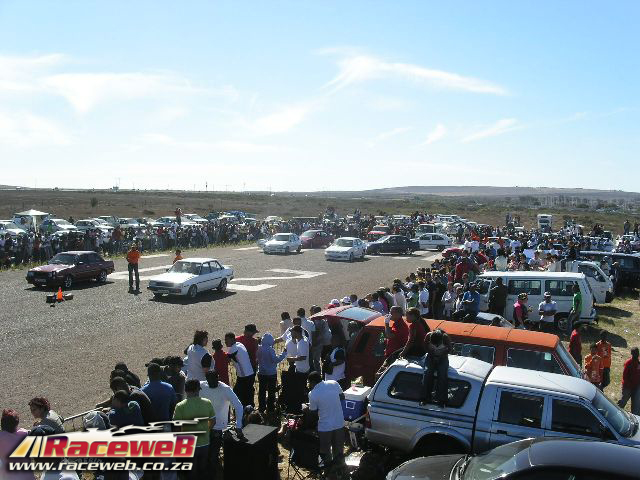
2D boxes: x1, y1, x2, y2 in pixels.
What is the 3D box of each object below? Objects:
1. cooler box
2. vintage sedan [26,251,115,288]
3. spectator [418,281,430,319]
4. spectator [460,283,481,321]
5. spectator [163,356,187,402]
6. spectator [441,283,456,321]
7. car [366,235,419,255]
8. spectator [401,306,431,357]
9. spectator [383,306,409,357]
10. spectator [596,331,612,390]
[{"bbox_3d":[0.560,2.430,10.400,0.300,0.380,0.430,2,4,23],"label":"cooler box"},{"bbox_3d":[-11.059,1.308,31.504,1.650,1.390,4.250,2,4,20],"label":"vintage sedan"},{"bbox_3d":[3.095,2.108,20.894,0.470,1.700,0.340,-1,4,-17],"label":"spectator"},{"bbox_3d":[4.573,2.137,21.356,0.500,1.700,0.340,2,4,25],"label":"spectator"},{"bbox_3d":[-2.469,2.808,12.006,0.500,1.680,0.360,1,4,5],"label":"spectator"},{"bbox_3d":[4.184,2.271,22.791,0.360,1.700,0.500,-1,4,-15],"label":"spectator"},{"bbox_3d":[5.329,0.366,51.427,4.100,1.400,1.650,0,4,-5],"label":"car"},{"bbox_3d":[1.623,1.648,11.992,0.650,1.000,0.520,0,4,0],"label":"spectator"},{"bbox_3d":[1.297,1.693,12.296,0.650,1.050,0.500,1,4,6],"label":"spectator"},{"bbox_3d":[6.598,2.994,16.323,0.480,1.720,0.360,1,4,5],"label":"spectator"}]

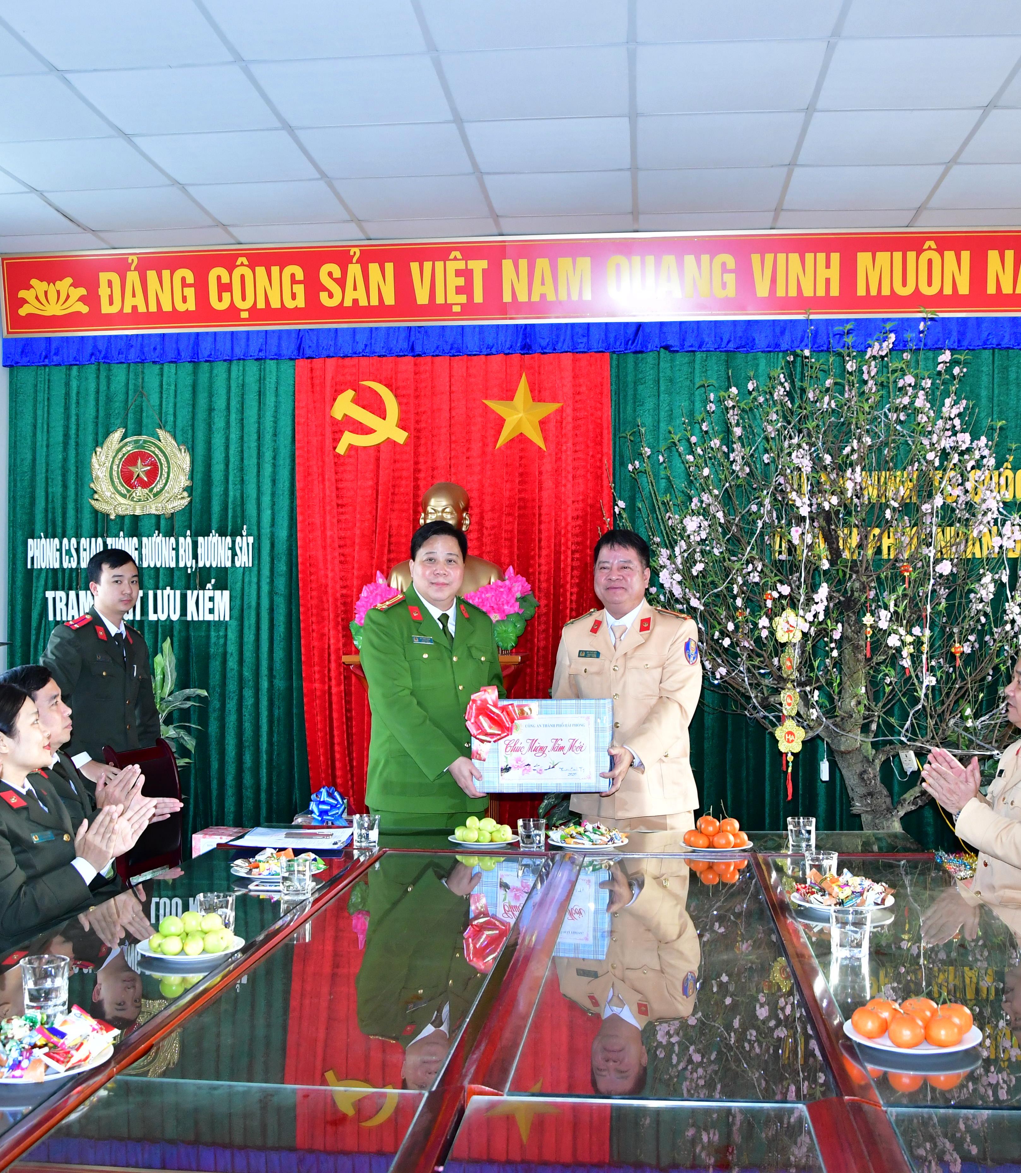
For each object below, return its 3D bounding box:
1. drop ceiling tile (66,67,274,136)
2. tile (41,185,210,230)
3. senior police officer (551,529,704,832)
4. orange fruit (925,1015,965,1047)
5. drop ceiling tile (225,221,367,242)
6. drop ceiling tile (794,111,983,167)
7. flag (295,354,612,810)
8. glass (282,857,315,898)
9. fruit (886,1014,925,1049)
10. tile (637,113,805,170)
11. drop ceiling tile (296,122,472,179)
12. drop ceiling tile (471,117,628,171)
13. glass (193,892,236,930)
[{"bbox_3d":[-1.117,-1.648,4.466,0.595,0.018,0.570,0,-1,6],"label":"drop ceiling tile"},{"bbox_3d":[-1.586,-1.600,5.569,0.600,0.020,0.580,0,-1,6],"label":"tile"},{"bbox_3d":[0.363,0.647,4.123,0.500,1.660,0.430,0,-1,12],"label":"senior police officer"},{"bbox_3d":[0.644,0.657,1.960,0.057,0.051,0.057,0,-1,6],"label":"orange fruit"},{"bbox_3d":[-0.951,-1.598,5.944,0.600,0.020,0.330,0,-1,6],"label":"drop ceiling tile"},{"bbox_3d":[1.363,-1.635,4.790,0.595,0.018,0.570,0,-1,6],"label":"drop ceiling tile"},{"bbox_3d":[-0.257,0.140,5.950,1.430,2.400,0.100,0,-1,6],"label":"flag"},{"bbox_3d":[-0.506,0.682,3.131,0.074,0.090,0.074,0,-1,6],"label":"glass"},{"bbox_3d":[0.622,0.698,2.070,0.057,0.051,0.057,0,-1,6],"label":"fruit"},{"bbox_3d":[0.747,-1.616,4.767,0.600,0.020,0.580,0,-1,6],"label":"tile"},{"bbox_3d":[-0.448,-1.600,4.836,0.595,0.020,0.585,0,-1,6],"label":"drop ceiling tile"},{"bbox_3d":[0.152,-1.635,4.884,0.595,0.018,0.570,0,-1,6],"label":"drop ceiling tile"},{"bbox_3d":[-0.601,0.663,2.700,0.076,0.090,0.076,0,-1,6],"label":"glass"}]

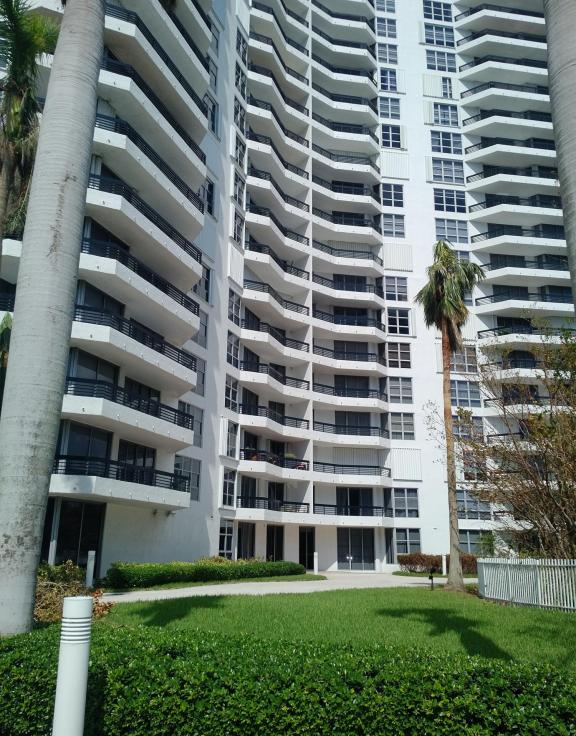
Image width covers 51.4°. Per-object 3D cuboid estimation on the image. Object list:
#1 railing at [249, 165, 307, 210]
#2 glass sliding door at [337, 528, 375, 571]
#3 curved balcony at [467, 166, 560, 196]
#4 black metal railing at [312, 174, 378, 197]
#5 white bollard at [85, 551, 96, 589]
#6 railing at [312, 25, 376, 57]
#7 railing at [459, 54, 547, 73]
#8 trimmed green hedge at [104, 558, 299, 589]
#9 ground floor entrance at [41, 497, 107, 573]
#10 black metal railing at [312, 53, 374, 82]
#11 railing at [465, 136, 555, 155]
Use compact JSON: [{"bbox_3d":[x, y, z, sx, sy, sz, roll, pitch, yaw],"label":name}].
[{"bbox_3d":[-0.602,-12.740,43.405,0.997,0.609,6.540,-11,-20,33],"label":"railing"},{"bbox_3d":[4.825,12.727,42.026,2.750,2.901,0.250,3,-17,-8],"label":"glass sliding door"},{"bbox_3d":[20.007,-16.075,52.032,8.365,1.176,2.053,3,-16,-9],"label":"curved balcony"},{"bbox_3d":[4.779,-14.143,48.261,6.546,0.609,1.128,6,-18,-19],"label":"black metal railing"},{"bbox_3d":[-6.349,6.502,19.330,0.215,1.122,0.215,0,-17,0],"label":"white bollard"},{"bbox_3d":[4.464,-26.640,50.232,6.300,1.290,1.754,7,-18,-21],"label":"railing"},{"bbox_3d":[20.122,-27.563,55.290,8.365,0.620,1.953,3,-16,-9],"label":"railing"},{"bbox_3d":[-3.133,9.526,28.224,1.422,0.800,12.985,-9,-19,31],"label":"trimmed green hedge"},{"bbox_3d":[-7.862,6.370,22.301,0.367,2.750,2.840,-7,-18,25],"label":"ground floor entrance"},{"bbox_3d":[5.054,-25.674,51.732,6.731,0.620,1.073,9,-18,-28],"label":"black metal railing"},{"bbox_3d":[20.038,-19.147,52.903,8.365,0.620,1.953,3,-16,-9],"label":"railing"}]

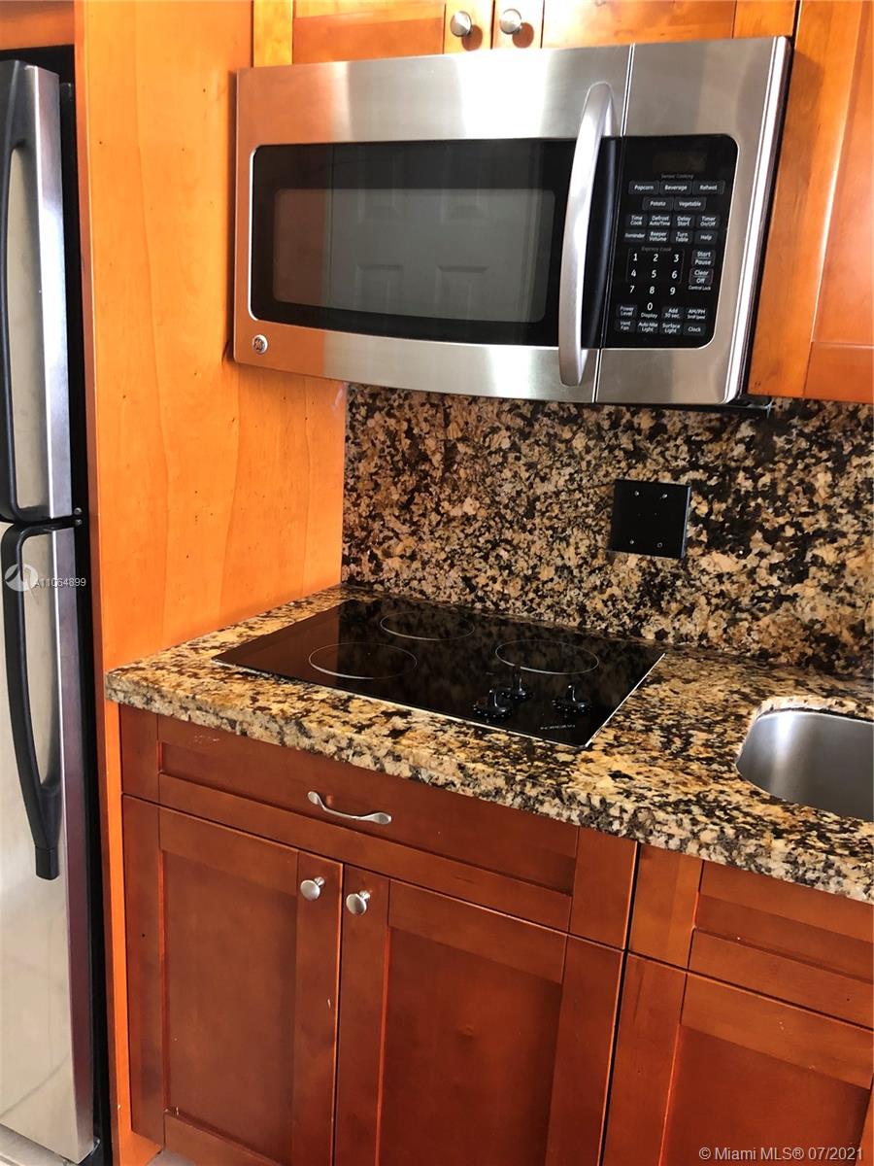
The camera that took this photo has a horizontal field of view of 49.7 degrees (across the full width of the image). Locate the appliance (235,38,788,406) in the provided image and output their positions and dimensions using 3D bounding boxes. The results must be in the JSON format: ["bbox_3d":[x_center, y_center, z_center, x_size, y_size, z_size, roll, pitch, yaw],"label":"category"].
[{"bbox_3d":[0.110,-0.509,1.413,0.758,0.418,0.420,9,15,24],"label":"appliance"}]

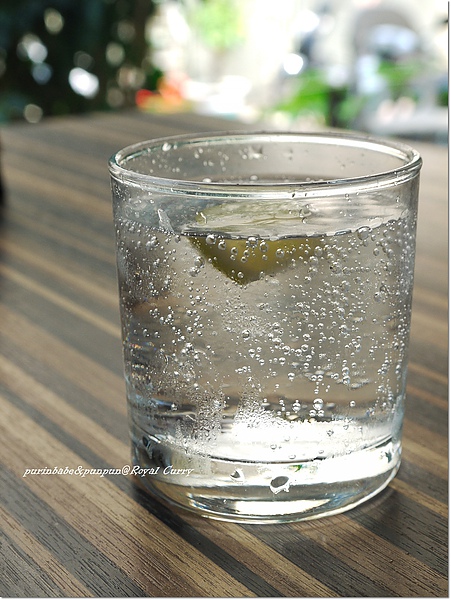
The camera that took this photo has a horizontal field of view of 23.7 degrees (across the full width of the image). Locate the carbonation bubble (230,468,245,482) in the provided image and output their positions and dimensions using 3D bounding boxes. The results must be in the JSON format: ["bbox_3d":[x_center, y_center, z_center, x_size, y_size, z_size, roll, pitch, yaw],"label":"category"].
[{"bbox_3d":[0.003,0.044,0.272,0.004,0.004,0.003,3,19,12],"label":"carbonation bubble"}]

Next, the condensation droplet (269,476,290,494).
[{"bbox_3d":[0.014,0.047,0.272,0.006,0.005,0.003,-2,18,-3],"label":"condensation droplet"}]

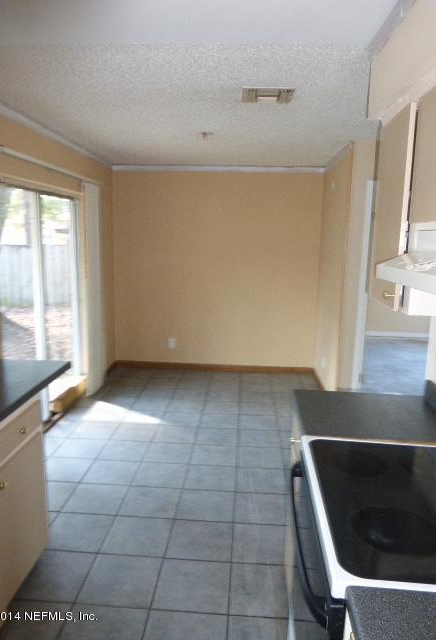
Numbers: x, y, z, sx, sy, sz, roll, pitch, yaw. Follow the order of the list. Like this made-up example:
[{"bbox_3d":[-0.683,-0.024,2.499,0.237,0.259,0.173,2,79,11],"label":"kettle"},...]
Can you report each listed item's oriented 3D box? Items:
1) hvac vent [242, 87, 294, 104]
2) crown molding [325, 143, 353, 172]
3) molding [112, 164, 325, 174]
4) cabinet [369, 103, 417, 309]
[{"bbox_3d":[0.290,-1.295,2.685,0.290,0.025,0.300,2,10,4],"label":"hvac vent"},{"bbox_3d":[1.126,-1.574,4.584,0.060,0.085,1.360,2,10,4],"label":"crown molding"},{"bbox_3d":[-0.018,-1.726,5.296,2.430,0.085,0.060,2,10,4],"label":"molding"},{"bbox_3d":[0.826,-0.413,1.790,0.320,0.740,0.430,2,10,4],"label":"cabinet"}]

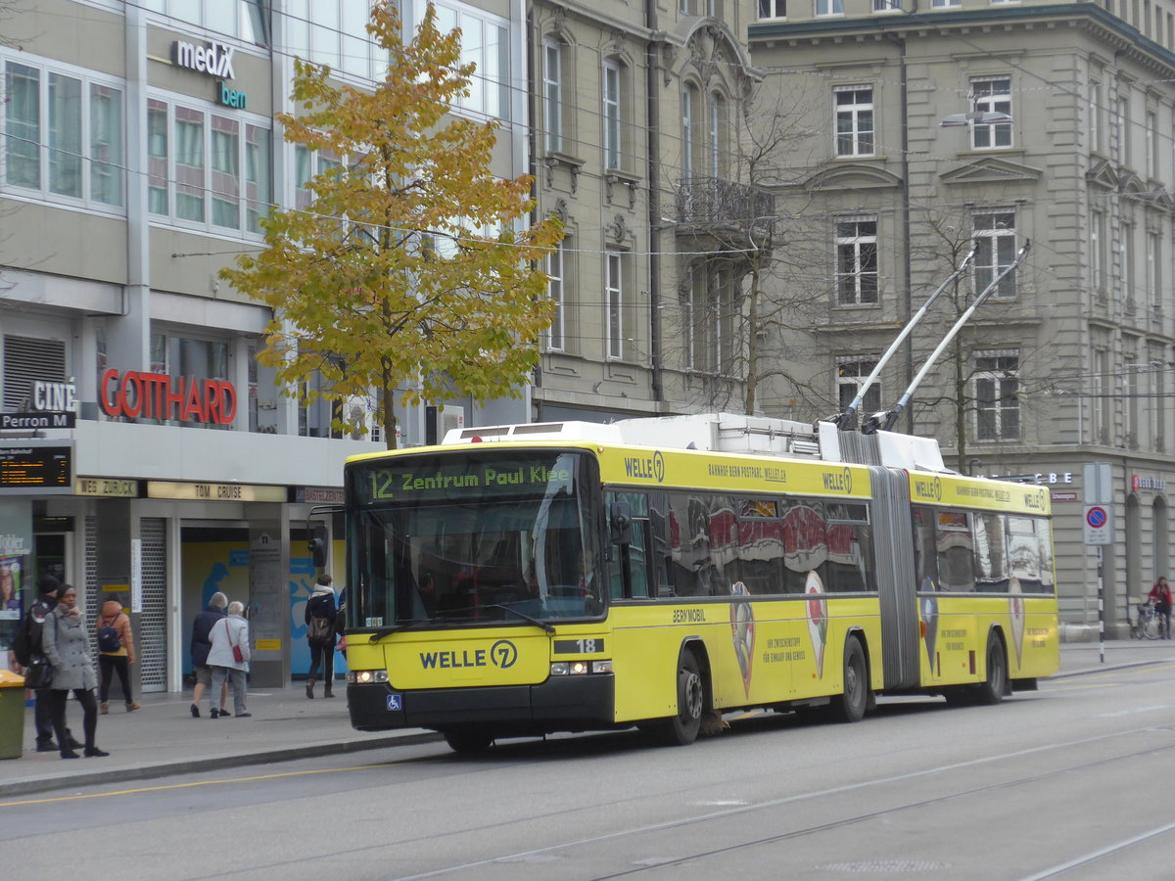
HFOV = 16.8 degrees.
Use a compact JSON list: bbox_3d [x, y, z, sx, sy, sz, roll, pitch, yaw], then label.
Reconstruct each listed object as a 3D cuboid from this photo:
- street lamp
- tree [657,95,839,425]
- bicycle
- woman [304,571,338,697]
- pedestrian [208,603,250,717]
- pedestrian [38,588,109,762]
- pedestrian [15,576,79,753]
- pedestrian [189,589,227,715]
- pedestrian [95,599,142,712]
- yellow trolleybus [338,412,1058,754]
[{"bbox_3d":[5.978,-4.941,61.000,1.170,0.270,0.360,-2,-2,19],"label":"street lamp"},{"bbox_3d":[2.378,-0.800,59.000,2.800,8.900,2.800,-2,-2,19],"label":"tree"},{"bbox_3d":[14.918,4.799,105.500,0.600,1.050,1.700,0,-2,-27],"label":"bicycle"},{"bbox_3d":[-3.715,2.730,55.300,0.460,1.725,0.420,-2,-2,19],"label":"woman"},{"bbox_3d":[-4.482,2.736,49.600,0.500,1.449,0.420,-2,-3,30],"label":"pedestrian"},{"bbox_3d":[-4.849,2.177,37.500,0.520,1.637,0.450,1,-3,-37],"label":"pedestrian"},{"bbox_3d":[-5.289,2.189,38.900,0.600,1.731,0.520,-1,-2,-6],"label":"pedestrian"},{"bbox_3d":[-4.746,2.683,49.800,0.500,1.559,0.420,-2,-3,30],"label":"pedestrian"},{"bbox_3d":[-6.253,2.865,53.000,0.500,1.575,0.450,-2,-2,27],"label":"pedestrian"},{"bbox_3d":[1.911,1.473,43.913,2.530,3.340,17.970,-4,-3,19],"label":"yellow trolleybus"}]

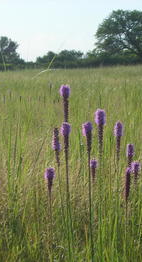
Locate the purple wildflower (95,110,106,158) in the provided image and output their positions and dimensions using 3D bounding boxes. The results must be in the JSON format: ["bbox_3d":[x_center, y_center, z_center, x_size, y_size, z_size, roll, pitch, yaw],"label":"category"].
[{"bbox_3d":[0.128,0.006,5.000,0.048,0.200,0.047,0,3,0],"label":"purple wildflower"}]

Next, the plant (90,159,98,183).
[{"bbox_3d":[0.109,0.185,5.500,0.038,0.113,0.037,0,3,0],"label":"plant"}]

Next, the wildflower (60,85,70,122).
[{"bbox_3d":[-0.025,-0.119,5.200,0.047,0.175,0.046,0,3,0],"label":"wildflower"}]

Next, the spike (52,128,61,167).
[{"bbox_3d":[-0.059,0.071,4.900,0.036,0.164,0.035,0,3,0],"label":"spike"}]

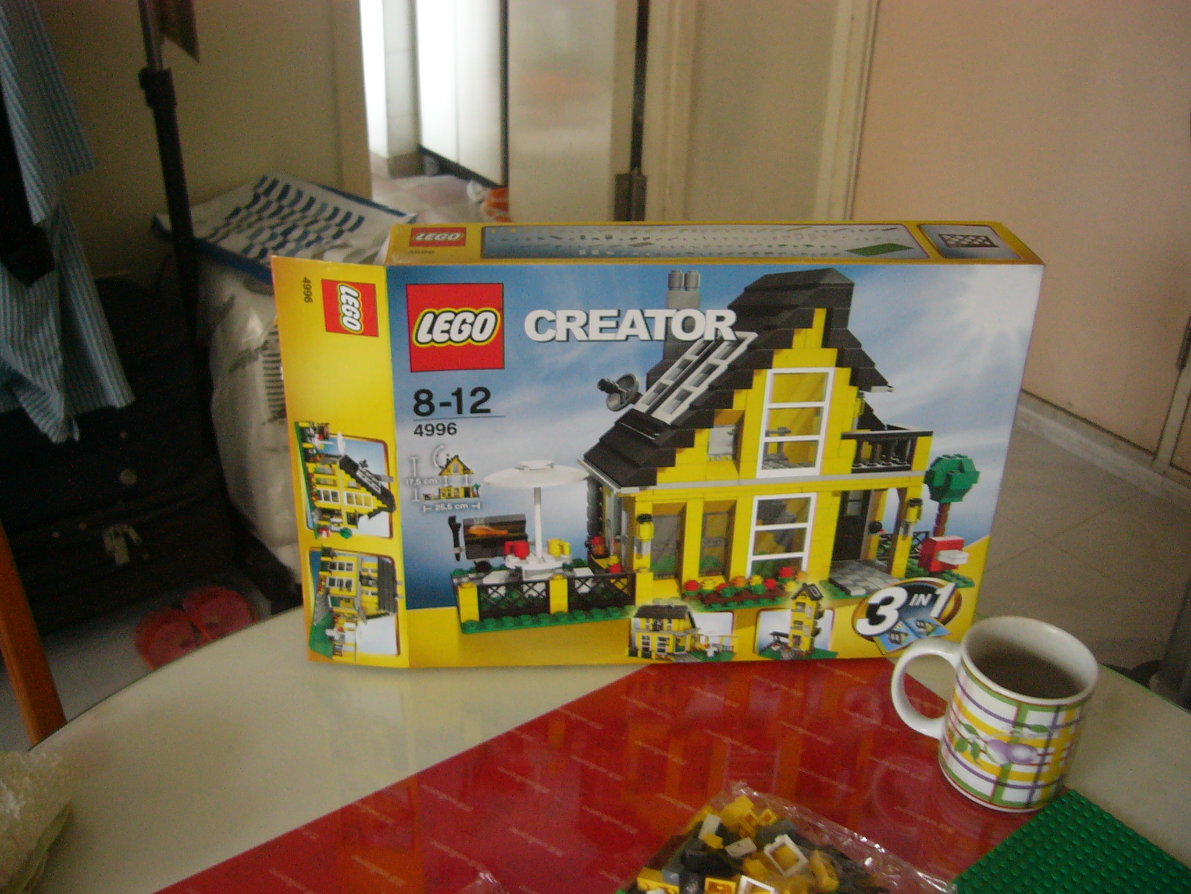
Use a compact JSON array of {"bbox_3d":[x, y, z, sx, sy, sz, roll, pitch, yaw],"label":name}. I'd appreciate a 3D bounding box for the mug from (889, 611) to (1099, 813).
[{"bbox_3d":[0.245,0.163,0.760,0.115,0.091,0.078,13,33,18],"label":"mug"}]

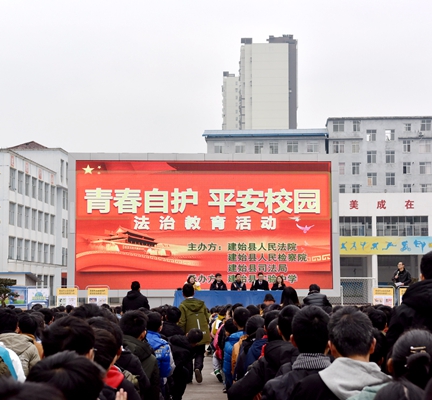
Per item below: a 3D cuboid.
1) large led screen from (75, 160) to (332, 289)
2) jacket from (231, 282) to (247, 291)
[{"bbox_3d":[-0.408,0.834,39.057,8.592,4.298,0.350,0,-5,-3],"label":"large led screen"},{"bbox_3d":[0.692,2.790,35.490,0.500,0.620,0.340,0,-5,0],"label":"jacket"}]

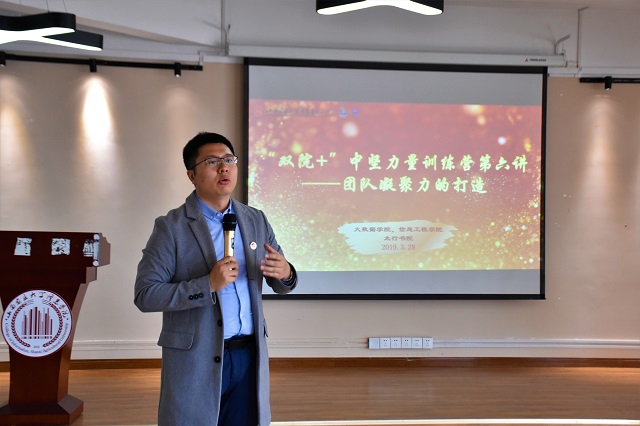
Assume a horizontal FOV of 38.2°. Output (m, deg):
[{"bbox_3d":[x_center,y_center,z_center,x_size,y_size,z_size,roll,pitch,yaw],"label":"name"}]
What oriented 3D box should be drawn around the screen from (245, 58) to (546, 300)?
[{"bbox_3d":[0.622,-0.253,7.360,2.450,1.885,0.040,1,0,-8],"label":"screen"}]

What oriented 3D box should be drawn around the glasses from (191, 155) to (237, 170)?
[{"bbox_3d":[-0.386,-0.165,3.330,0.140,0.045,0.140,-4,-13,-39],"label":"glasses"}]

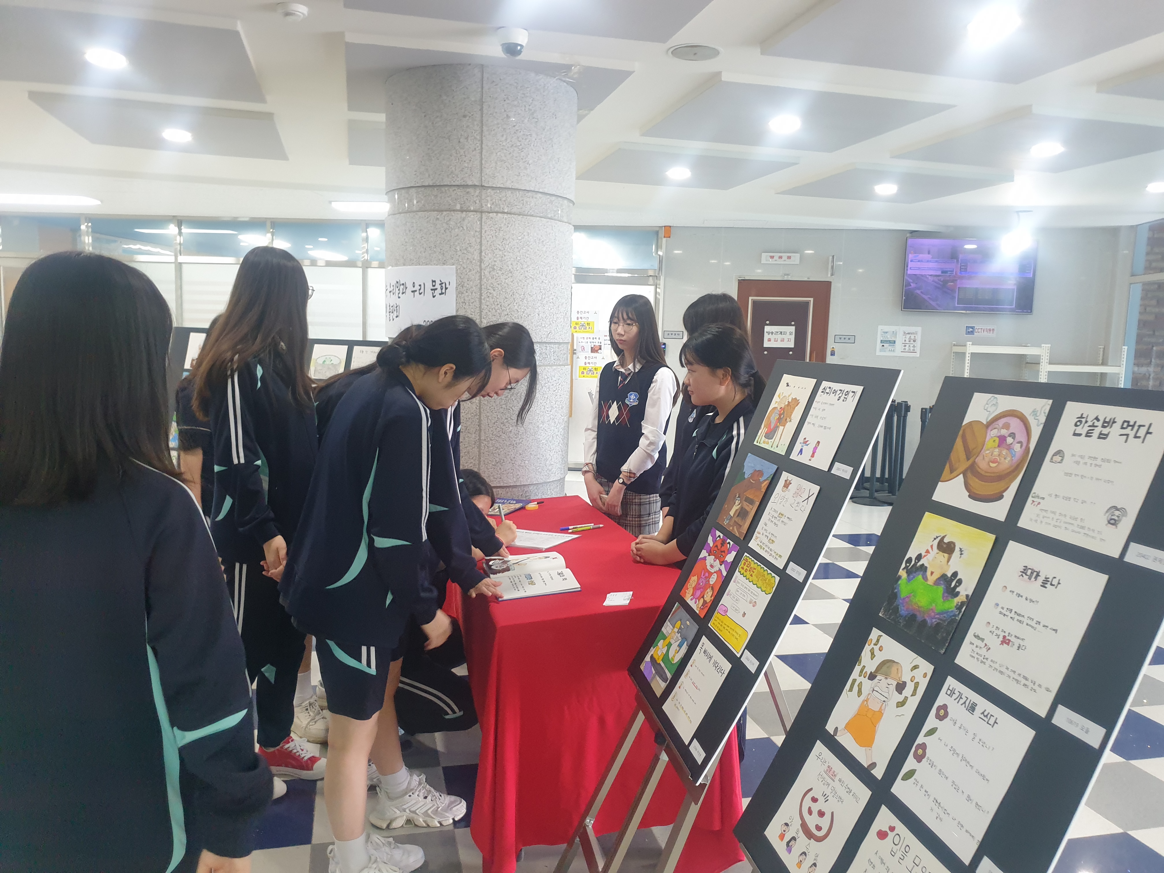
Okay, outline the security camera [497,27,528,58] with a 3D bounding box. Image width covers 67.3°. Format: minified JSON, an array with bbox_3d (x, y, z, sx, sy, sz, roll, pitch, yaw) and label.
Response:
[{"bbox_3d":[-0.282,-1.597,3.550,0.125,0.100,0.125,0,6,-13],"label":"security camera"}]

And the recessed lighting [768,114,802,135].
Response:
[{"bbox_3d":[1.112,-1.722,4.791,0.180,0.040,0.180,0,6,-13],"label":"recessed lighting"}]

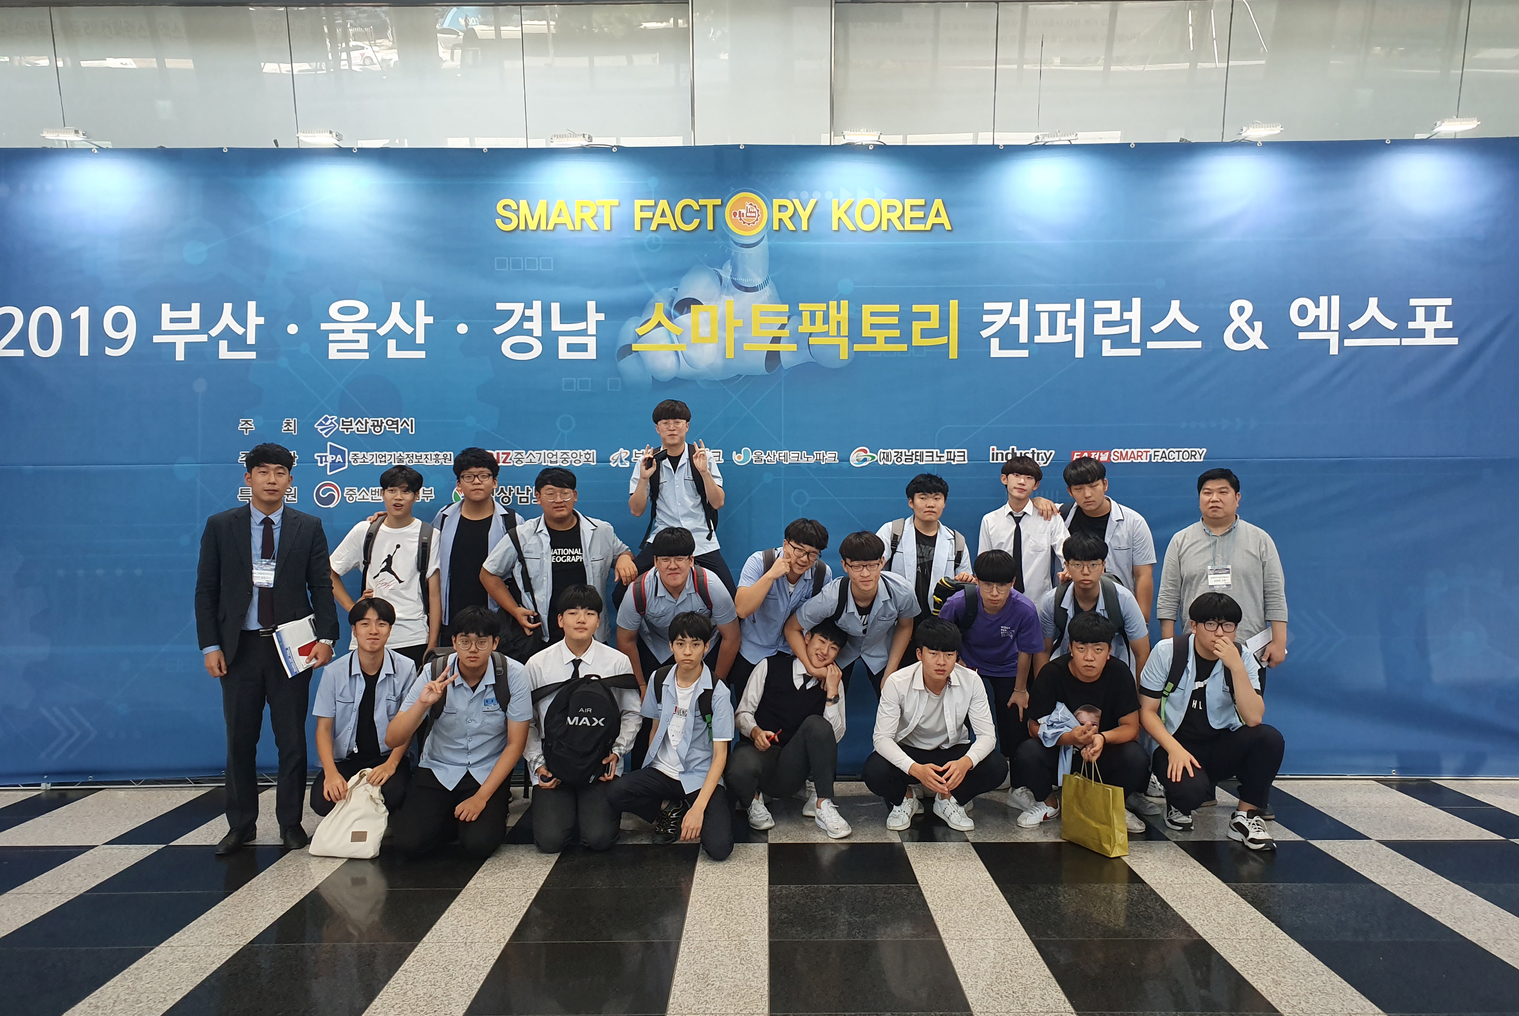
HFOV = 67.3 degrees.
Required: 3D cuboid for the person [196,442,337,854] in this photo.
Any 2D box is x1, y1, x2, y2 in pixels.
[{"bbox_3d":[-2.209,0.620,5.100,0.620,1.800,0.360,0,0,-11],"label":"person"}]

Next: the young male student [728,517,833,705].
[{"bbox_3d":[0.099,0.761,5.686,0.500,1.420,0.600,0,-1,-9],"label":"young male student"}]

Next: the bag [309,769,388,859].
[{"bbox_3d":[-1.791,1.314,4.970,0.320,0.380,0.170,0,0,7],"label":"bag"}]

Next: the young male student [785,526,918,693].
[{"bbox_3d":[0.447,0.795,5.400,0.640,1.390,0.720,0,0,3],"label":"young male student"}]

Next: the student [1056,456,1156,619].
[{"bbox_3d":[1.721,0.602,5.758,0.540,1.720,0.400,0,-1,11],"label":"student"}]

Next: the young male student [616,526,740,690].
[{"bbox_3d":[-0.403,0.809,5.650,0.620,1.400,0.750,0,0,-3],"label":"young male student"}]

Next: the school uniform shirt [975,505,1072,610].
[{"bbox_3d":[1.370,0.297,5.920,0.470,0.660,0.280,0,0,9],"label":"school uniform shirt"}]

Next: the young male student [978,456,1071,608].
[{"bbox_3d":[1.370,0.615,5.920,0.480,1.765,0.300,0,0,9],"label":"young male student"}]

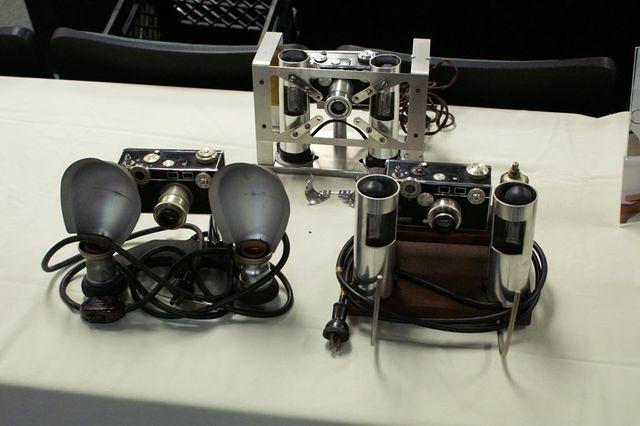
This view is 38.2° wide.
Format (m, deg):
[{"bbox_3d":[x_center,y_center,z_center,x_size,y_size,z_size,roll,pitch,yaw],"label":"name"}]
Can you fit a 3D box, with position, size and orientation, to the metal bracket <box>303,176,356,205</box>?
[{"bbox_3d":[0.022,-0.035,1.417,0.086,0.026,0.050,2,36,4],"label":"metal bracket"}]

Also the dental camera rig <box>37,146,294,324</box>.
[{"bbox_3d":[-0.203,0.019,1.203,0.334,0.195,0.162,1,36,3],"label":"dental camera rig"}]

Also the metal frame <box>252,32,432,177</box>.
[{"bbox_3d":[0.058,-0.170,1.466,0.306,0.186,0.140,4,36,6],"label":"metal frame"}]

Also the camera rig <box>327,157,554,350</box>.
[{"bbox_3d":[0.158,0.046,1.172,0.283,0.182,0.208,3,36,5],"label":"camera rig"}]

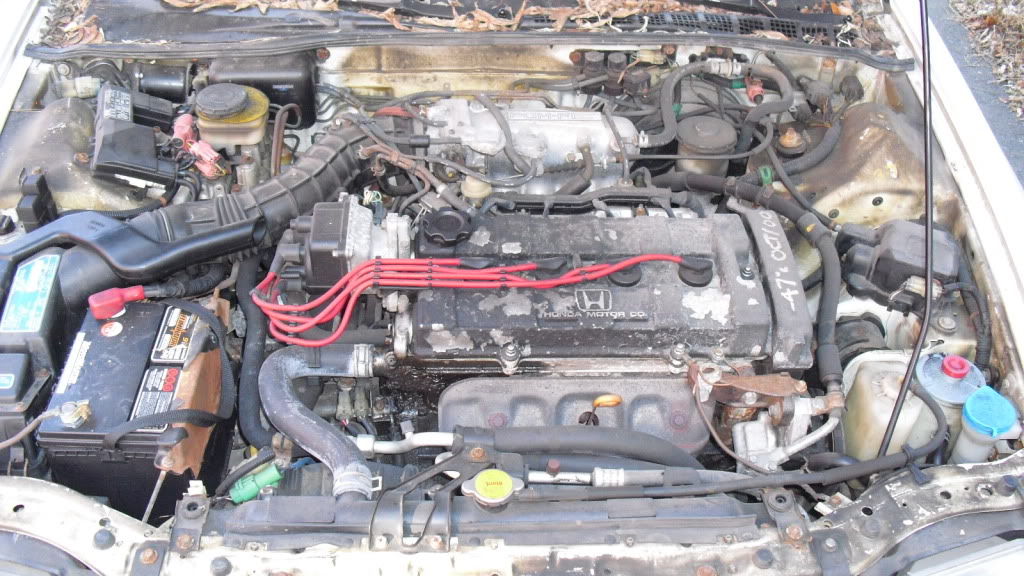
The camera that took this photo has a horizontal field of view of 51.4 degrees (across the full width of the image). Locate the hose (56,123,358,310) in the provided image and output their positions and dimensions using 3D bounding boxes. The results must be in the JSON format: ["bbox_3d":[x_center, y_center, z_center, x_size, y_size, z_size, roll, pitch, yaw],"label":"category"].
[{"bbox_3d":[-0.422,-0.110,1.549,0.450,0.170,0.150,-22,46,-23],"label":"hose"}]

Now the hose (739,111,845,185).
[{"bbox_3d":[0.408,-0.207,1.552,0.165,0.070,0.140,0,42,0],"label":"hose"}]

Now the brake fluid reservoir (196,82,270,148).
[{"bbox_3d":[-0.377,-0.232,1.430,0.098,0.060,0.085,-1,39,-3],"label":"brake fluid reservoir"}]

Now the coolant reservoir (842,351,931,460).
[{"bbox_3d":[0.472,0.196,1.367,0.110,0.180,0.130,0,42,0],"label":"coolant reservoir"}]

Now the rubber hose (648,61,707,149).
[{"bbox_3d":[0.221,-0.243,1.420,0.083,0.075,0.105,-1,39,-3],"label":"rubber hose"}]

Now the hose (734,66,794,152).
[{"bbox_3d":[0.345,-0.245,1.460,0.083,0.090,0.080,-1,39,-3],"label":"hose"}]

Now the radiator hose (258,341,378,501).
[{"bbox_3d":[-0.209,0.139,1.135,0.132,0.070,0.215,-1,39,-3],"label":"radiator hose"}]

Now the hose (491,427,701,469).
[{"bbox_3d":[0.112,0.197,1.321,0.265,0.075,0.050,0,42,0],"label":"hose"}]

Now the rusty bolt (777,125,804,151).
[{"bbox_3d":[0.375,-0.201,1.430,0.034,0.025,0.034,-1,39,-3],"label":"rusty bolt"}]

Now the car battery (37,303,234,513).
[{"bbox_3d":[-0.498,0.182,1.479,0.175,0.215,0.230,-1,42,-1],"label":"car battery"}]

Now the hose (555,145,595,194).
[{"bbox_3d":[0.091,-0.171,1.535,0.060,0.055,0.060,0,42,0],"label":"hose"}]

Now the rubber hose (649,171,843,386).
[{"bbox_3d":[0.315,-0.031,1.476,0.250,0.150,0.330,0,42,0],"label":"rubber hose"}]

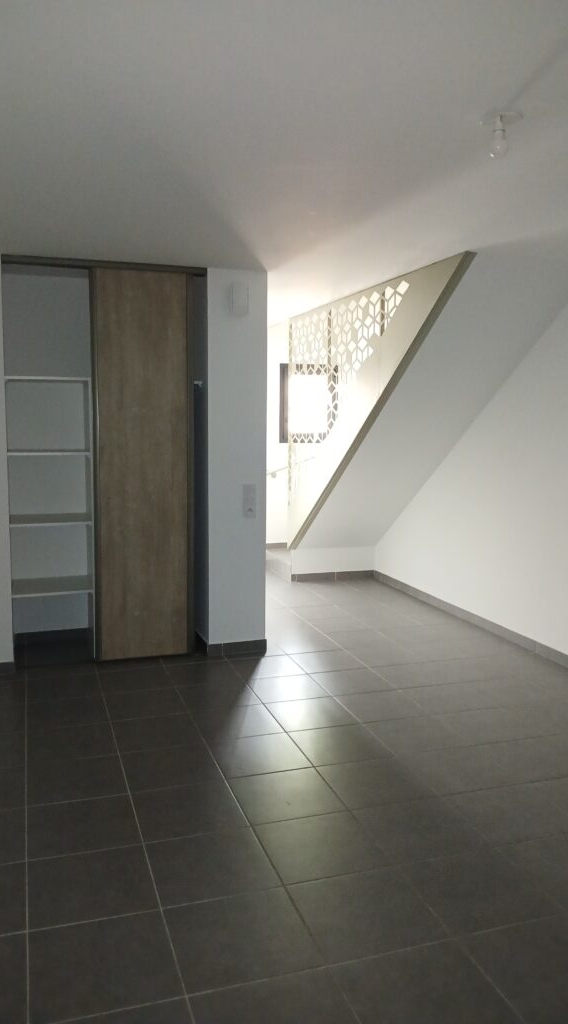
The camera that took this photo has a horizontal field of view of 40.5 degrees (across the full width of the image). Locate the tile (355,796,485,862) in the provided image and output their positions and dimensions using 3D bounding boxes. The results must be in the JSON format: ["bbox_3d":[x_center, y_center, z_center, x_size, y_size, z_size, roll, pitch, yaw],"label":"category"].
[{"bbox_3d":[0.527,1.234,2.986,0.412,0.012,0.404,-1,7,-18],"label":"tile"}]

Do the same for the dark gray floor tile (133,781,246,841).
[{"bbox_3d":[-0.384,1.199,3.091,0.405,0.012,0.405,-2,7,-18],"label":"dark gray floor tile"}]

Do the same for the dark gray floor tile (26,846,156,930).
[{"bbox_3d":[-0.677,1.307,2.695,0.430,0.010,0.430,-2,7,-18],"label":"dark gray floor tile"}]

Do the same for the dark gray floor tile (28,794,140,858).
[{"bbox_3d":[-0.786,1.230,3.013,0.414,0.010,0.414,-2,7,-18],"label":"dark gray floor tile"}]

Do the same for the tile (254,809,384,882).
[{"bbox_3d":[0.141,1.284,2.958,0.430,0.010,0.430,-2,7,-18],"label":"tile"}]

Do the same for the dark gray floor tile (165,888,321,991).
[{"bbox_3d":[-0.133,1.311,2.368,0.414,0.010,0.414,-2,7,-18],"label":"dark gray floor tile"}]

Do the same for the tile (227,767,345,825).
[{"bbox_3d":[0.006,1.188,3.217,0.405,0.012,0.405,-2,7,-18],"label":"tile"}]

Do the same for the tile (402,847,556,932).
[{"bbox_3d":[0.660,1.288,2.623,0.414,0.010,0.414,-2,7,-18],"label":"tile"}]

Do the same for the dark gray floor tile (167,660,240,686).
[{"bbox_3d":[-0.518,1.058,4.992,0.430,0.010,0.430,-2,7,-18],"label":"dark gray floor tile"}]

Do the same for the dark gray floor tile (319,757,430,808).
[{"bbox_3d":[0.405,1.196,3.399,0.414,0.010,0.414,-2,7,-18],"label":"dark gray floor tile"}]

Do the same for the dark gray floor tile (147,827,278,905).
[{"bbox_3d":[-0.259,1.254,2.728,0.412,0.012,0.404,-1,7,-18],"label":"dark gray floor tile"}]

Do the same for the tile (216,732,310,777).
[{"bbox_3d":[-0.122,1.161,3.660,0.414,0.010,0.414,-2,7,-18],"label":"tile"}]

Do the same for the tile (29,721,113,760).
[{"bbox_3d":[-1.024,1.118,3.727,0.405,0.012,0.405,-2,7,-18],"label":"tile"}]

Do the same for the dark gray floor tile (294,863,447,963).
[{"bbox_3d":[0.273,1.329,2.551,0.430,0.010,0.430,-2,7,-18],"label":"dark gray floor tile"}]

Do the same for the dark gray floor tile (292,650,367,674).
[{"bbox_3d":[0.287,0.986,5.021,0.412,0.012,0.404,-1,7,-18],"label":"dark gray floor tile"}]

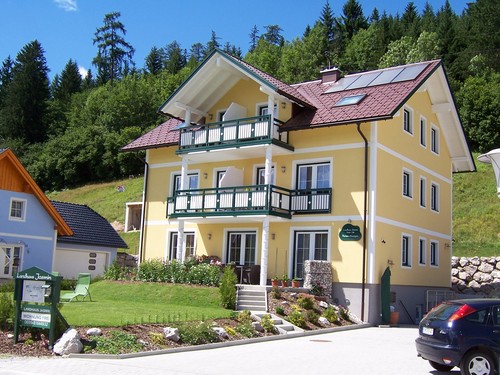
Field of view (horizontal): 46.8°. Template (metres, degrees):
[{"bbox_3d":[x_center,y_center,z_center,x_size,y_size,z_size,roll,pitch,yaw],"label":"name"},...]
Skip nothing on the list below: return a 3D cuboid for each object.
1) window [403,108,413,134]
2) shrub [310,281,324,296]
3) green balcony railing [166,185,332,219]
[{"bbox_3d":[7.175,-2.981,26.418,0.160,1.052,1.067,-4,-11,36],"label":"window"},{"bbox_3d":[2.477,3.715,21.200,0.462,0.541,0.462,-3,-10,36],"label":"shrub"},{"bbox_3d":[-0.906,0.770,25.941,9.100,1.280,1.700,-4,-11,36],"label":"green balcony railing"}]

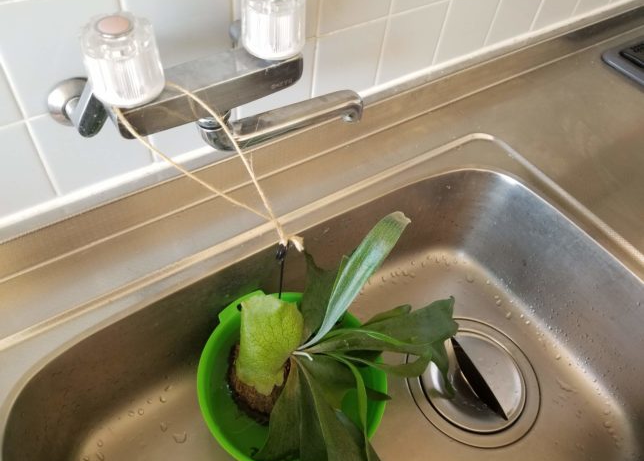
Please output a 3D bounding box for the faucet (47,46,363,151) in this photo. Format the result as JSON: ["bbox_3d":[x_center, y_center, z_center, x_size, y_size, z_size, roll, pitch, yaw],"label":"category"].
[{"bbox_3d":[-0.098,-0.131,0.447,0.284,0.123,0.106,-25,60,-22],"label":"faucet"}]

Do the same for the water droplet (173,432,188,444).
[{"bbox_3d":[-0.167,0.244,0.570,0.017,0.003,0.013,2,53,-5],"label":"water droplet"}]

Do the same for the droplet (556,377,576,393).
[{"bbox_3d":[0.329,0.208,0.650,0.028,0.003,0.013,35,58,19],"label":"droplet"}]

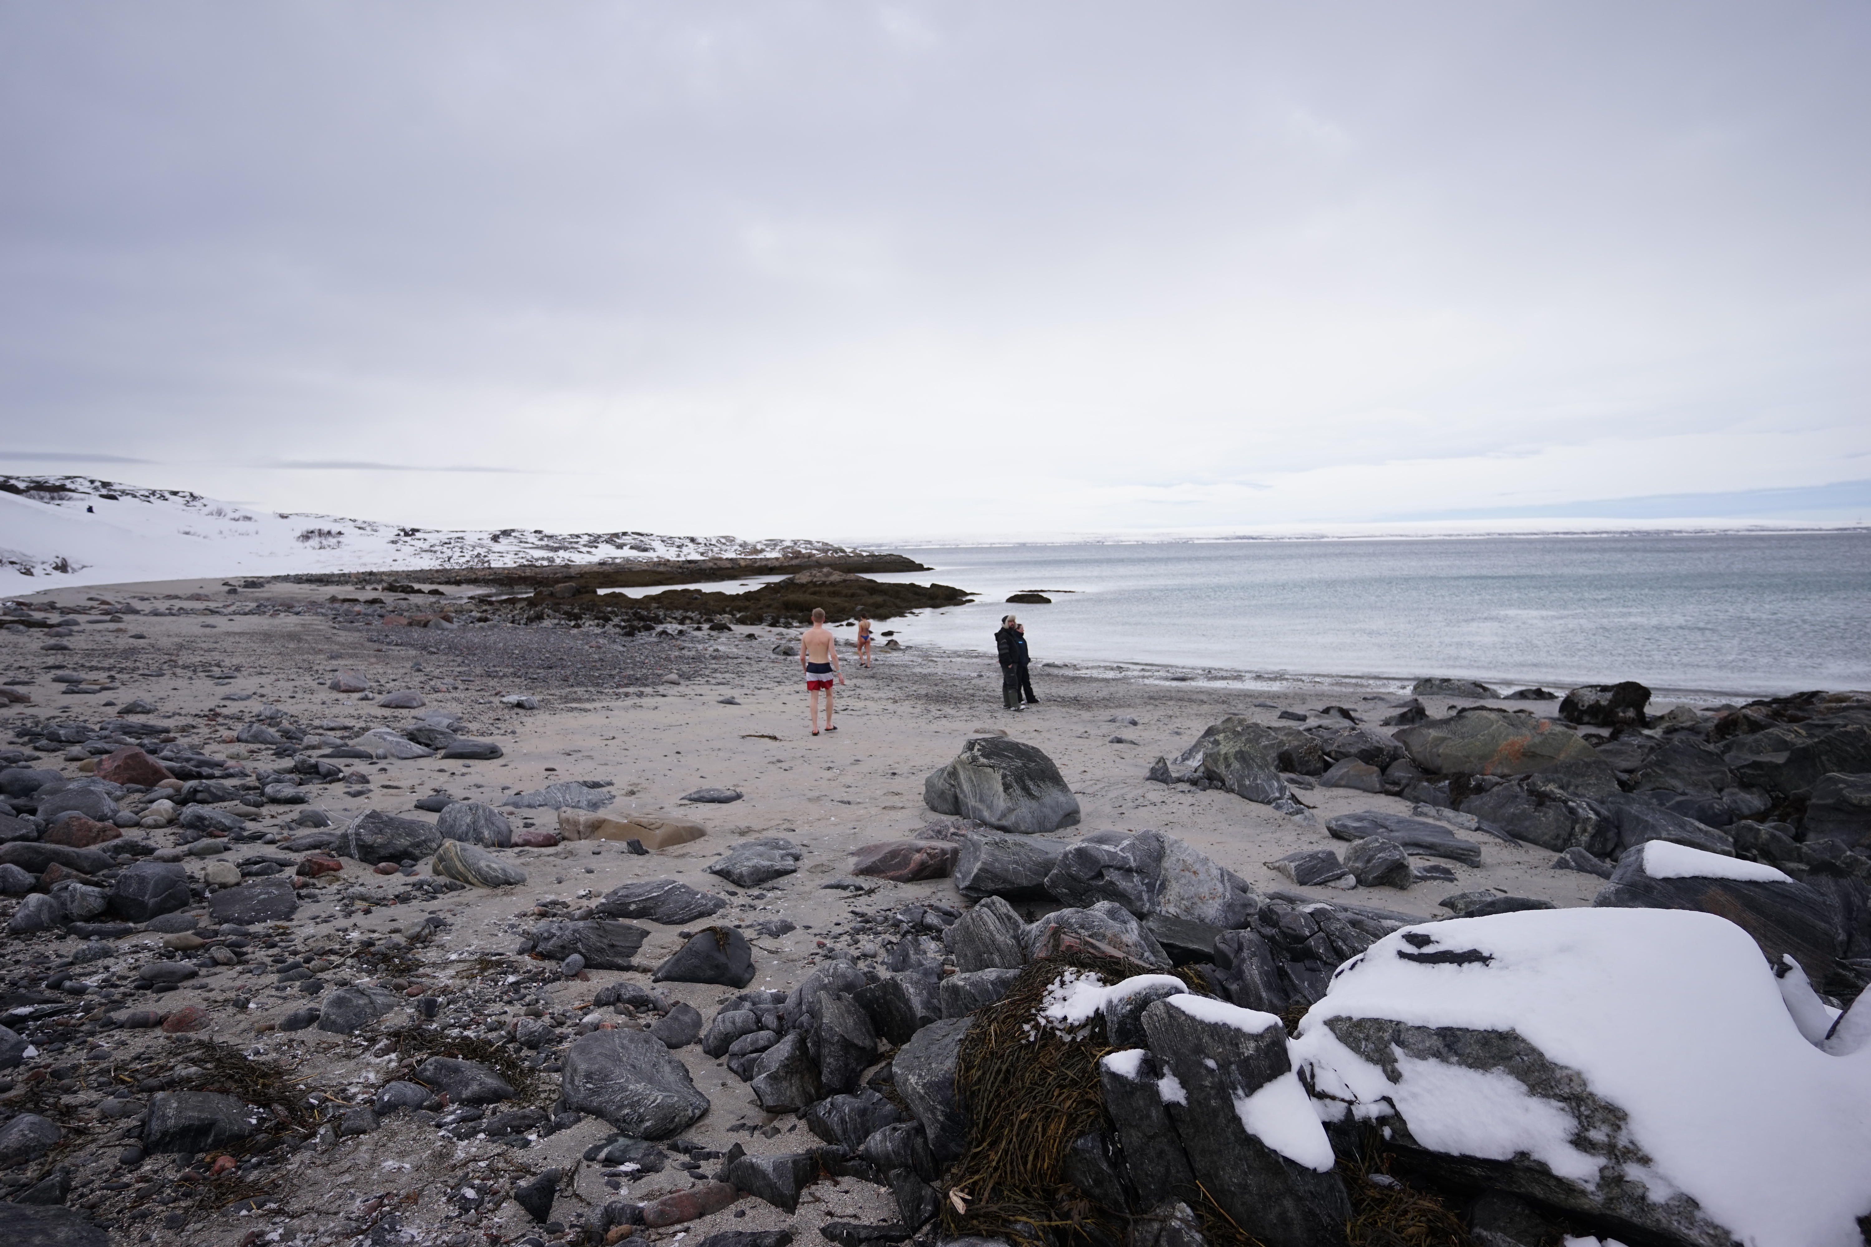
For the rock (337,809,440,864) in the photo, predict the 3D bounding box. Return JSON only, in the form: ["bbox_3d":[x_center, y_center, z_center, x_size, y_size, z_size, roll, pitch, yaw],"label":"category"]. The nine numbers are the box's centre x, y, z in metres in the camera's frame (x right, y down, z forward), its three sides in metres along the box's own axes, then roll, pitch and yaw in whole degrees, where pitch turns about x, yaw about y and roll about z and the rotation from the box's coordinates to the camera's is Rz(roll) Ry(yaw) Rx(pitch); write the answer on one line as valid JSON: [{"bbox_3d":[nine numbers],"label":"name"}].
[{"bbox_3d":[-3.717,1.423,6.016,0.597,0.289,0.448,-3,5,-20],"label":"rock"}]

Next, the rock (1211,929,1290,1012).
[{"bbox_3d":[1.339,1.499,3.774,0.305,0.355,0.275,0,5,10],"label":"rock"}]

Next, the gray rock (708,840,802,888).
[{"bbox_3d":[-1.146,1.507,5.576,0.500,0.190,0.480,-5,7,-42],"label":"gray rock"}]

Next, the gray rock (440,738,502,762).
[{"bbox_3d":[-5.204,1.394,9.927,0.627,0.211,0.345,-3,5,-20],"label":"gray rock"}]

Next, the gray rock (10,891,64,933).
[{"bbox_3d":[-4.610,1.462,4.529,0.189,0.172,0.171,-4,6,-30],"label":"gray rock"}]

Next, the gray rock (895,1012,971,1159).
[{"bbox_3d":[0.008,1.366,2.596,0.300,0.410,0.280,0,5,10],"label":"gray rock"}]

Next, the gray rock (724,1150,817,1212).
[{"bbox_3d":[-0.447,1.528,2.420,0.260,0.130,0.160,-1,5,-5],"label":"gray rock"}]

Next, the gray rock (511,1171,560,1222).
[{"bbox_3d":[-1.183,1.695,2.617,0.125,0.121,0.106,-3,5,-22],"label":"gray rock"}]

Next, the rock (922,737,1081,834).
[{"bbox_3d":[0.572,1.379,7.591,1.328,0.727,1.062,0,5,15],"label":"rock"}]

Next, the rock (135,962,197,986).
[{"bbox_3d":[-3.209,1.463,3.696,0.199,0.070,0.100,-2,5,-12],"label":"rock"}]

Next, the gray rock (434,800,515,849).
[{"bbox_3d":[-3.417,1.487,6.546,0.500,0.315,0.375,-2,5,-15],"label":"gray rock"}]

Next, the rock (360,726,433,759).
[{"bbox_3d":[-6.021,1.340,9.889,0.750,0.280,0.480,-3,5,-20],"label":"rock"}]

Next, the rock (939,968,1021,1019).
[{"bbox_3d":[0.201,1.559,3.731,0.367,0.190,0.257,0,5,10],"label":"rock"}]

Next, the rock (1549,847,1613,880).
[{"bbox_3d":[4.648,1.710,6.327,0.405,0.185,0.263,3,6,36],"label":"rock"}]

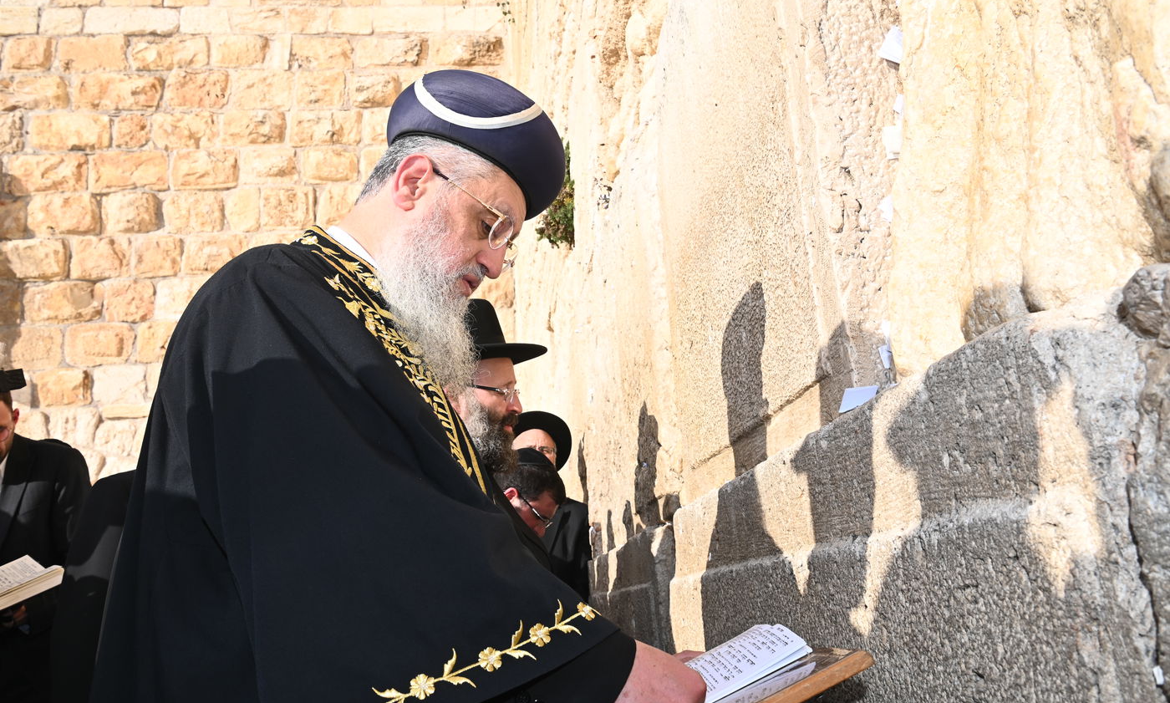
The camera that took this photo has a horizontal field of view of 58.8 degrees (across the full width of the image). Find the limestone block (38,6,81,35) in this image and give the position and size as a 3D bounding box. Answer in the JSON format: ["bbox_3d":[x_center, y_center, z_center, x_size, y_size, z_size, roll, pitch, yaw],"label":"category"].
[{"bbox_3d":[-4.650,-2.893,9.309,0.356,0.264,0.300,-2,-14,-7],"label":"limestone block"}]

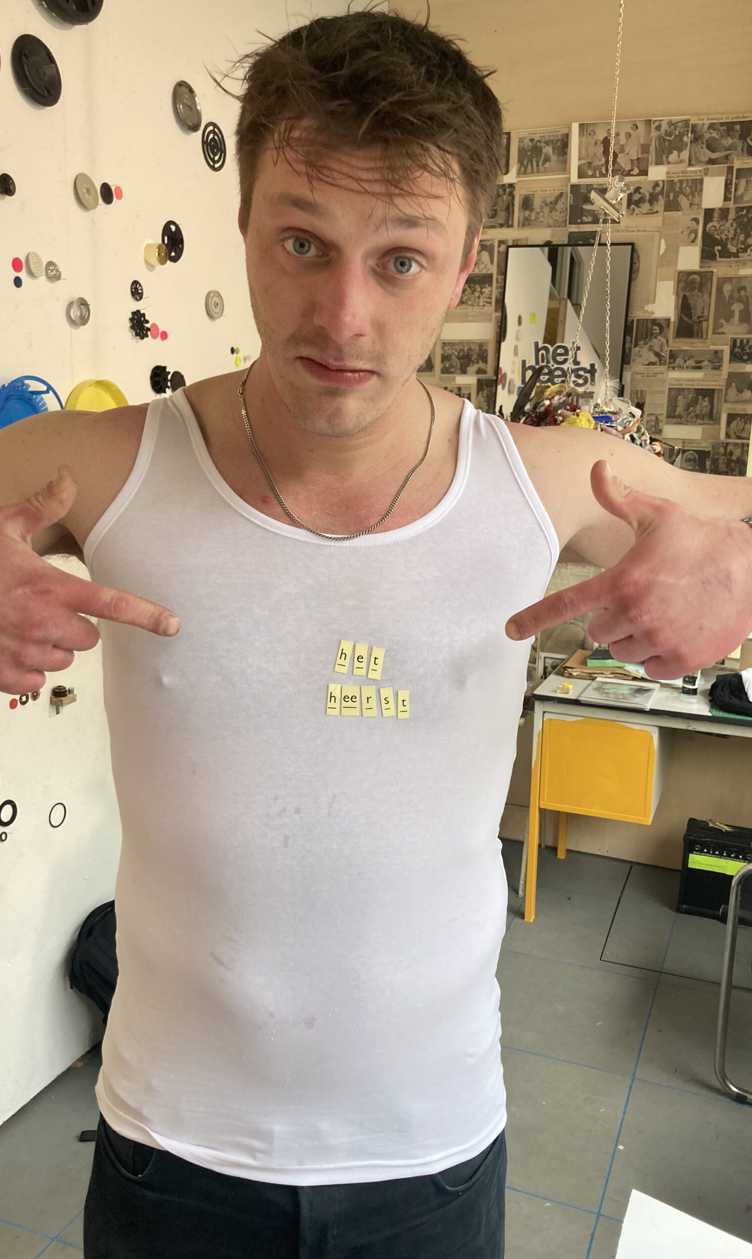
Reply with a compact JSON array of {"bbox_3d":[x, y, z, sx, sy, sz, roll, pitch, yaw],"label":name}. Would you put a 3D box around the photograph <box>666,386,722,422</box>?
[{"bbox_3d":[1.098,-0.773,3.513,0.179,0.121,0.004,6,12,21],"label":"photograph"}]

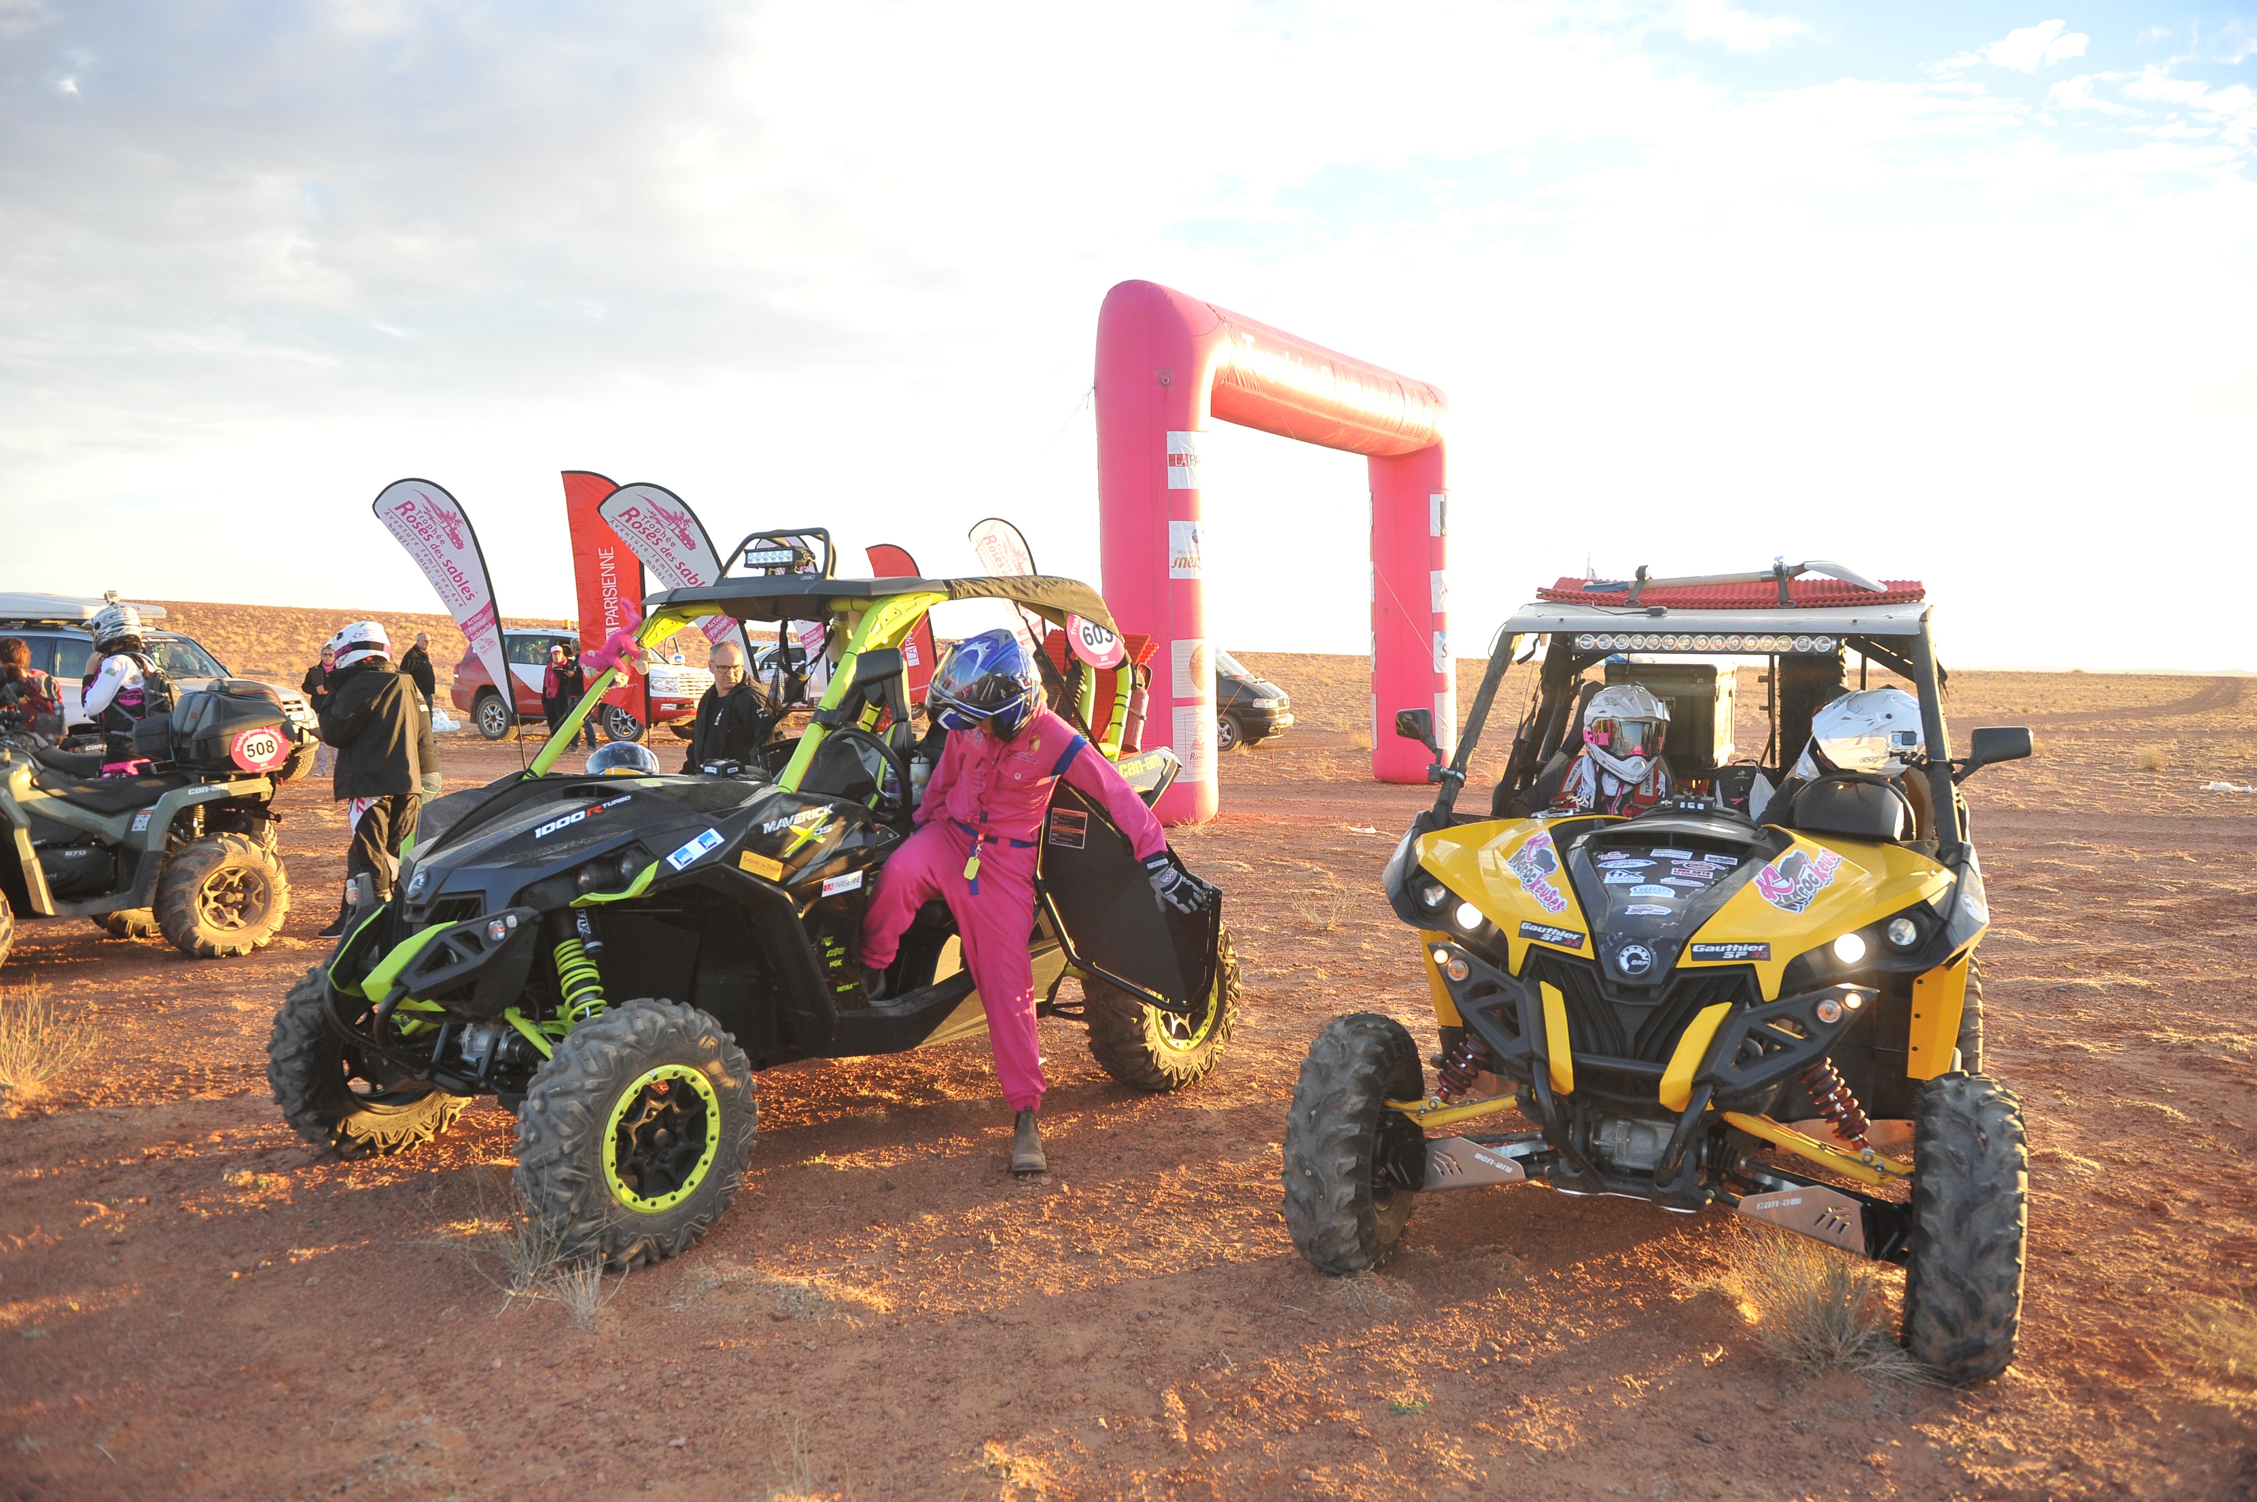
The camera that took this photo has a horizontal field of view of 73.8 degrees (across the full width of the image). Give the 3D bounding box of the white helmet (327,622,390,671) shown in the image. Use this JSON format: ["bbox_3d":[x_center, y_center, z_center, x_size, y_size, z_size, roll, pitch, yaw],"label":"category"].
[{"bbox_3d":[-4.116,-0.561,8.050,0.340,0.280,0.260,-13,1,9],"label":"white helmet"}]

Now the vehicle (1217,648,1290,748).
[{"bbox_3d":[0.682,-1.023,28.244,4.700,1.860,1.840,2,4,20],"label":"vehicle"}]

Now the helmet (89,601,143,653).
[{"bbox_3d":[-6.125,-0.752,9.100,0.340,0.280,0.260,-2,3,7],"label":"helmet"}]

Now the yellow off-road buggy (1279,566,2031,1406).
[{"bbox_3d":[1.728,0.334,4.596,1.640,1.940,3.000,2,4,26],"label":"yellow off-road buggy"}]

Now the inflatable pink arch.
[{"bbox_3d":[2.036,-2.094,17.356,1.000,5.300,7.330,3,4,33],"label":"inflatable pink arch"}]

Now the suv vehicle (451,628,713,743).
[{"bbox_3d":[-9.439,-1.145,26.584,4.950,1.900,1.970,2,4,22],"label":"suv vehicle"}]

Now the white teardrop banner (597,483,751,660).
[{"bbox_3d":[-4.905,-1.361,16.500,1.750,3.150,0.150,0,3,-5],"label":"white teardrop banner"}]

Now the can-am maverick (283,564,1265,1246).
[{"bbox_3d":[-1.106,0.313,5.152,1.640,1.860,3.000,3,4,40],"label":"can-am maverick"}]

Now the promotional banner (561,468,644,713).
[{"bbox_3d":[-5.910,-1.450,17.000,0.950,3.300,0.150,0,3,-5],"label":"promotional banner"}]

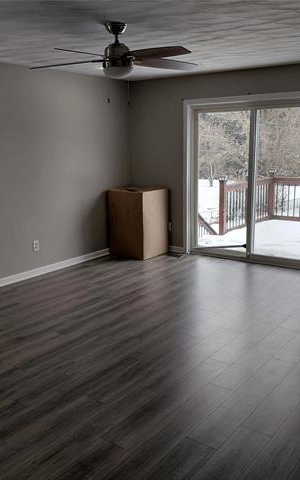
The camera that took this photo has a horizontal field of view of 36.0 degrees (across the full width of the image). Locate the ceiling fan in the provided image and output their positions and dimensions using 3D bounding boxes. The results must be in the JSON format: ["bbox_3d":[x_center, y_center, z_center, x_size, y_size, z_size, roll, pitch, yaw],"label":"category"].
[{"bbox_3d":[-0.263,-1.357,3.313,1.277,0.386,1.247,8,15,36],"label":"ceiling fan"}]

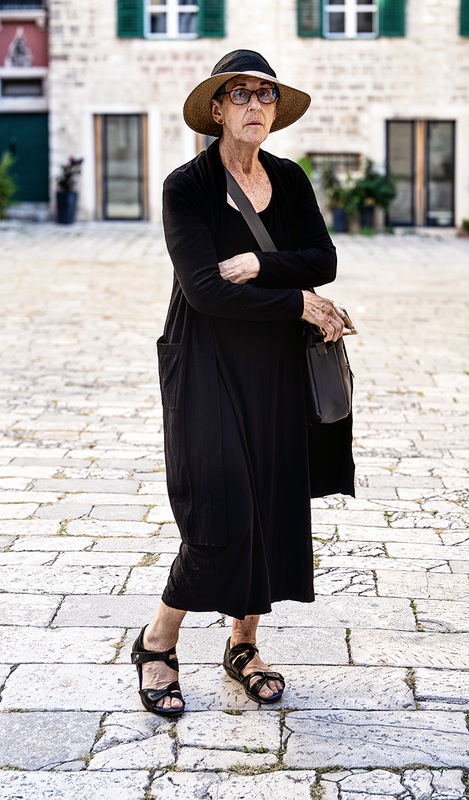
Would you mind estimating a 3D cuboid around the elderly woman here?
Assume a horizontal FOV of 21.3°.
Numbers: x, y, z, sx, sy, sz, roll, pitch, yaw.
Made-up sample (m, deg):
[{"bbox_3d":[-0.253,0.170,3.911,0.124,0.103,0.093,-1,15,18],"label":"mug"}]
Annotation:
[{"bbox_3d":[0.016,-0.054,3.290,0.520,1.690,0.430,-4,12,-18],"label":"elderly woman"}]

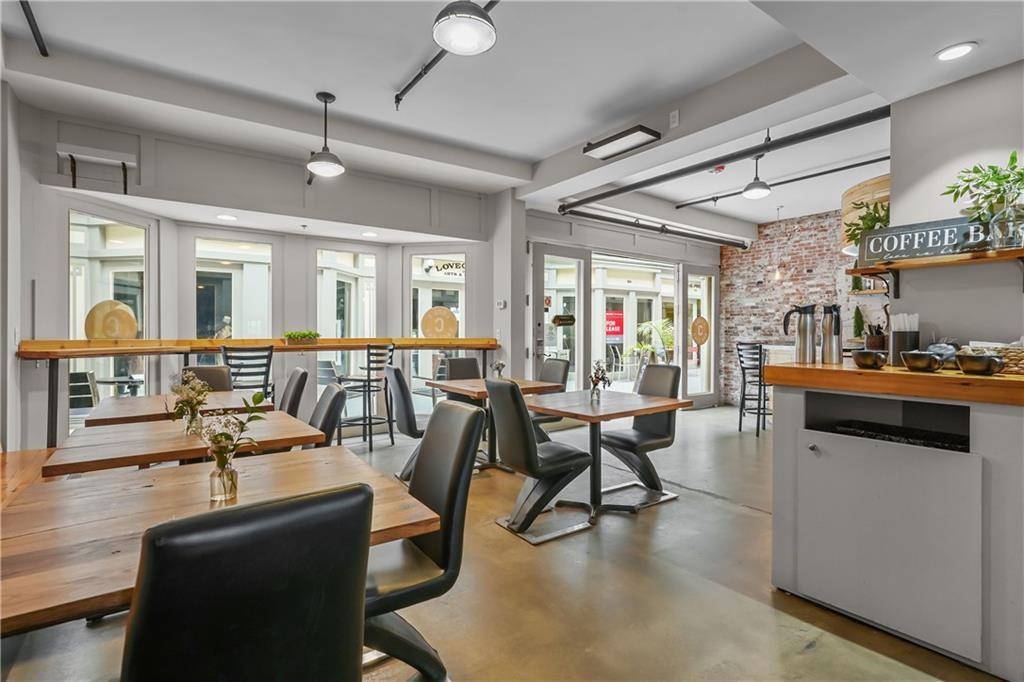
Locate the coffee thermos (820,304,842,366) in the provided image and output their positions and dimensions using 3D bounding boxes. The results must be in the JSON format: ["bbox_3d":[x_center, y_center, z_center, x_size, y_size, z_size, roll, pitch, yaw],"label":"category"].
[{"bbox_3d":[1.624,-0.033,2.441,0.110,0.305,0.165,0,1,17],"label":"coffee thermos"}]

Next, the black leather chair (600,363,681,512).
[{"bbox_3d":[0.947,0.686,3.636,0.580,0.950,0.420,-1,1,-36],"label":"black leather chair"}]

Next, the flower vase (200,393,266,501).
[{"bbox_3d":[-0.825,0.310,1.415,0.160,0.305,0.155,-1,1,-30],"label":"flower vase"}]

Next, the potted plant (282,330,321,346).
[{"bbox_3d":[-2.203,-0.033,5.084,0.380,0.160,0.140,-1,1,-36],"label":"potted plant"}]

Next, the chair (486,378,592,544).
[{"bbox_3d":[0.135,0.689,2.989,0.620,0.930,0.430,-1,1,-36],"label":"chair"}]

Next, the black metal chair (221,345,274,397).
[{"bbox_3d":[-2.420,0.597,4.450,0.430,1.090,0.470,-1,1,-27],"label":"black metal chair"}]

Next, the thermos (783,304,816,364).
[{"bbox_3d":[1.455,-0.036,2.450,0.155,0.300,0.100,1,1,31],"label":"thermos"}]

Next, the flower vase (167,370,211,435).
[{"bbox_3d":[-1.527,0.291,2.280,0.165,0.295,0.160,-1,1,-30],"label":"flower vase"}]

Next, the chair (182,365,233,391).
[{"bbox_3d":[-2.339,0.681,3.756,0.420,0.950,0.580,-1,1,-36],"label":"chair"}]

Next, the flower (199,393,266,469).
[{"bbox_3d":[-0.775,0.248,1.340,0.190,0.215,0.170,0,1,0],"label":"flower"}]

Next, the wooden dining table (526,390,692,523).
[{"bbox_3d":[0.600,0.790,3.395,0.950,0.750,0.870,-1,1,-36],"label":"wooden dining table"}]

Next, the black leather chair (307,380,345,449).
[{"bbox_3d":[-1.174,0.698,2.409,0.620,0.930,0.430,-1,1,-36],"label":"black leather chair"}]

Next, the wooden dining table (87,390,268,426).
[{"bbox_3d":[-2.117,0.776,3.147,0.900,0.750,0.900,-1,1,-36],"label":"wooden dining table"}]

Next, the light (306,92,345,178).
[{"bbox_3d":[-1.366,-1.510,3.527,0.265,0.535,0.265,0,1,0],"label":"light"}]

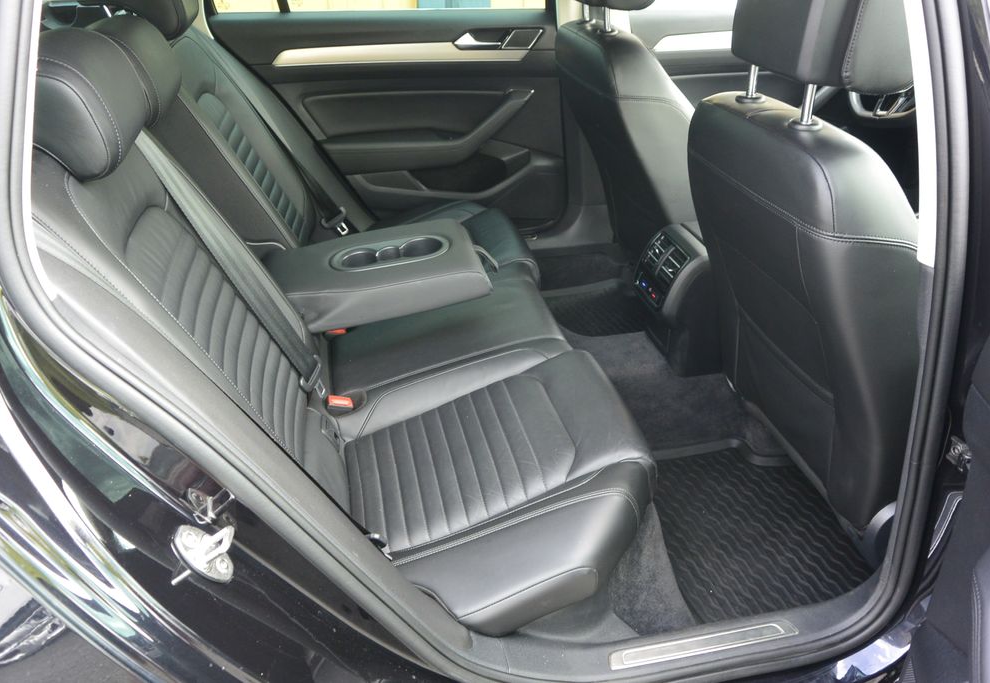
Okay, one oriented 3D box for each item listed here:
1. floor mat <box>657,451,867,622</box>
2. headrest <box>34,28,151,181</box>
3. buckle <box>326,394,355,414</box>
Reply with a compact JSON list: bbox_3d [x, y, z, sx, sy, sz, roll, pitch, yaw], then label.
[{"bbox_3d":[0.492,0.301,1.414,0.460,0.030,0.450,-6,29,-12],"label":"floor mat"},{"bbox_3d":[-0.484,-0.274,0.860,0.135,0.155,0.280,-19,31,-5],"label":"headrest"},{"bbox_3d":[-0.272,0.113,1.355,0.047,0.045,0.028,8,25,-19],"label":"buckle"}]

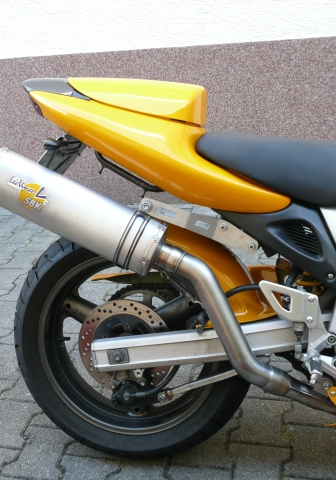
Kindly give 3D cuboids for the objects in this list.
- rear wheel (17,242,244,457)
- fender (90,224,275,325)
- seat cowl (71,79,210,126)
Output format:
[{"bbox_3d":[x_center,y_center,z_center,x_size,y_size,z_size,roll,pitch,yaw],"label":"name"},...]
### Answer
[{"bbox_3d":[-0.086,0.249,1.594,0.624,0.624,0.160,0,9,12],"label":"rear wheel"},{"bbox_3d":[0.019,0.060,1.557,0.520,0.298,0.230,0,9,12],"label":"fender"},{"bbox_3d":[-0.071,-0.323,1.497,0.346,0.128,0.220,0,9,12],"label":"seat cowl"}]

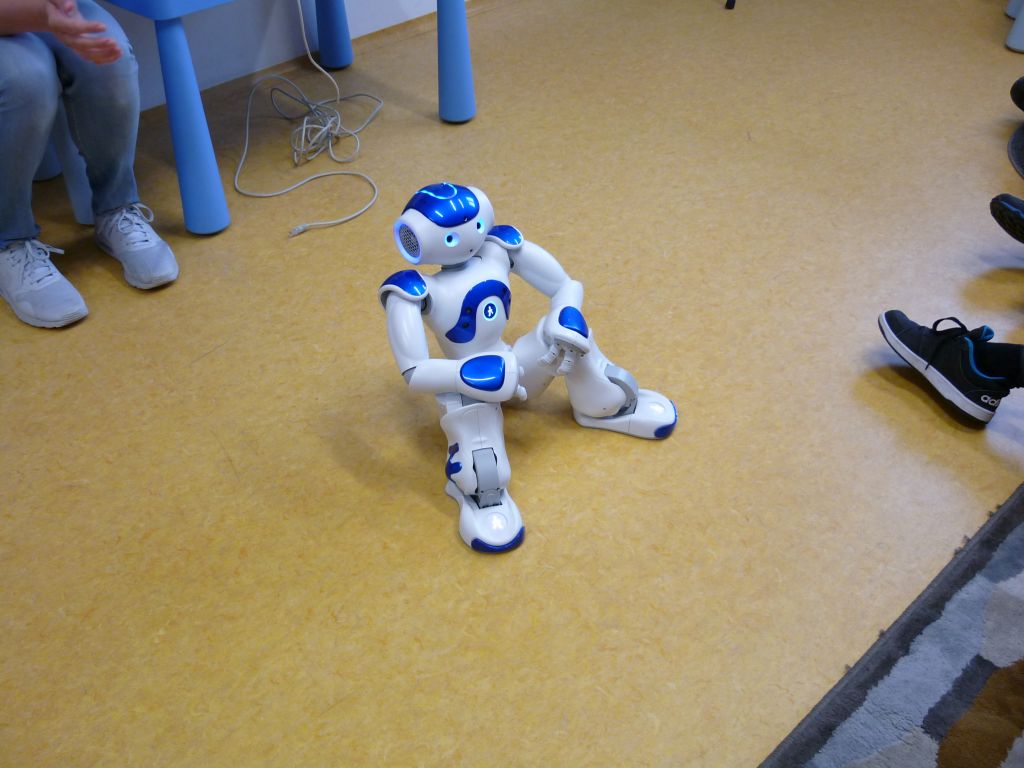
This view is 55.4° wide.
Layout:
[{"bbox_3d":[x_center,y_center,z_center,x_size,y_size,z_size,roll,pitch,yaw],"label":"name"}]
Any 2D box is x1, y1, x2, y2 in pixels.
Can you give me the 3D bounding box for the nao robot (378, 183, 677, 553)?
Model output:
[{"bbox_3d":[0.004,-0.079,1.411,0.423,0.371,0.376,-29,47,-31],"label":"nao robot"}]

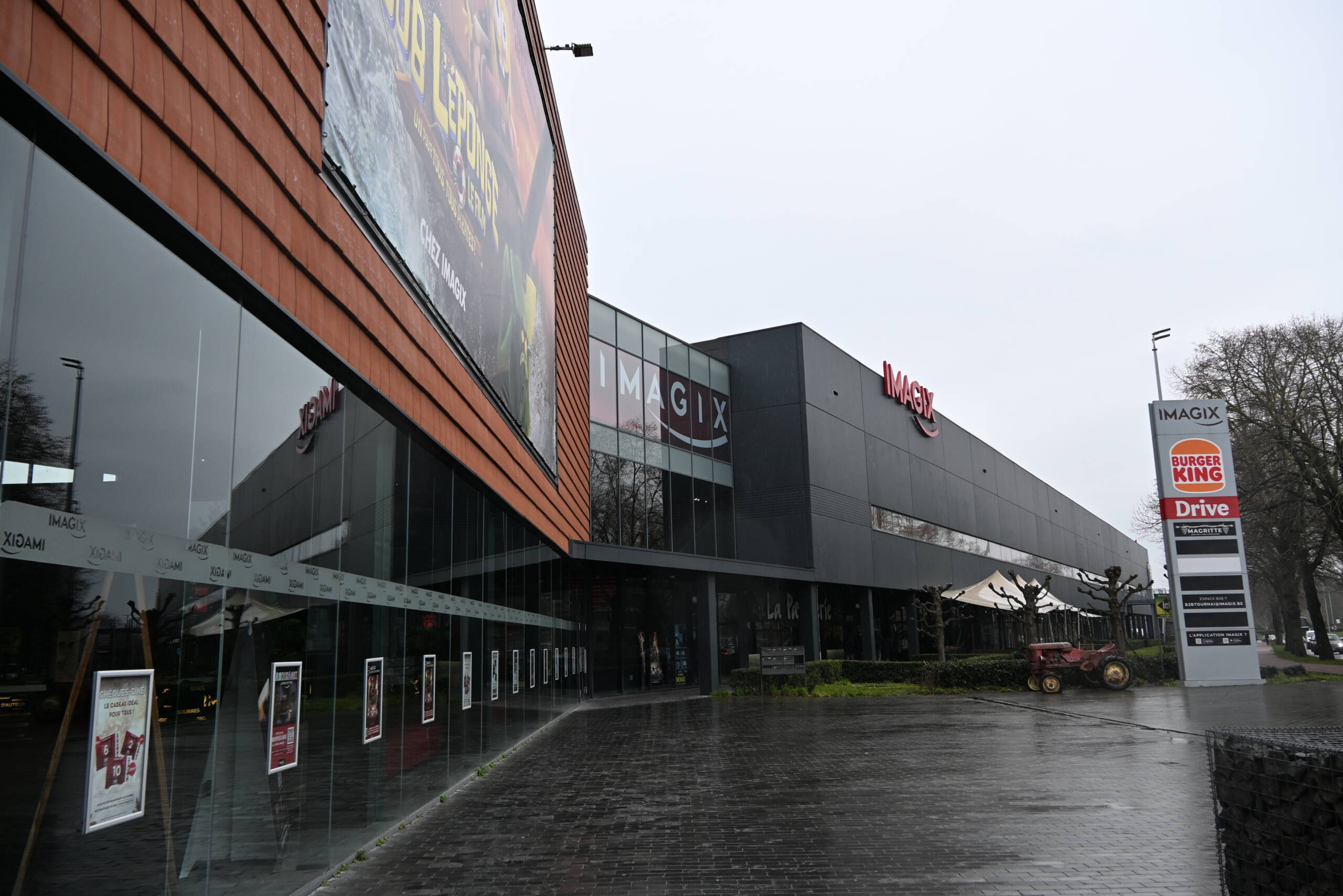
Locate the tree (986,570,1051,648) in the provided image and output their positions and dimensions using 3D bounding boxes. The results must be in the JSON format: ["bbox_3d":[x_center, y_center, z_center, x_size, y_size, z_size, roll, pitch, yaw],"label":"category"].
[{"bbox_3d":[10.576,5.387,30.381,1.813,3.322,1.687,-1,-11,0],"label":"tree"}]

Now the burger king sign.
[{"bbox_3d":[14.385,0.491,27.549,1.408,1.526,0.100,-1,-11,0],"label":"burger king sign"}]

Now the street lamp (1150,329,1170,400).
[{"bbox_3d":[24.344,1.929,48.127,0.500,15.983,1.000,8,-14,-40],"label":"street lamp"}]

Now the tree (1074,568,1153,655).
[{"bbox_3d":[13.250,5.202,29.921,2.102,3.379,1.955,-1,-11,0],"label":"tree"}]

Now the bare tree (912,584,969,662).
[{"bbox_3d":[7.843,5.405,29.083,1.513,2.946,1.407,-1,-11,0],"label":"bare tree"}]

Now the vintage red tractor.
[{"bbox_3d":[10.488,5.606,25.985,2.480,1.270,1.300,-1,-11,-5],"label":"vintage red tractor"}]

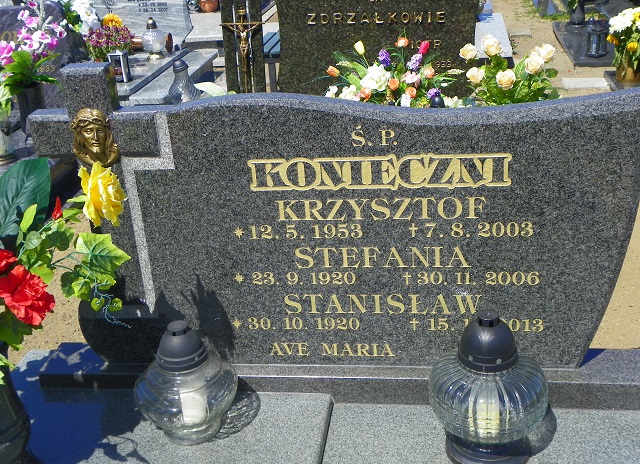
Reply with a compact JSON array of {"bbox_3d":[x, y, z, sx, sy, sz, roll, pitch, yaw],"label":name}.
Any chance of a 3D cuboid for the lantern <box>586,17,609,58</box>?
[{"bbox_3d":[1.749,-1.224,5.350,0.132,0.245,0.132,0,24,9],"label":"lantern"}]

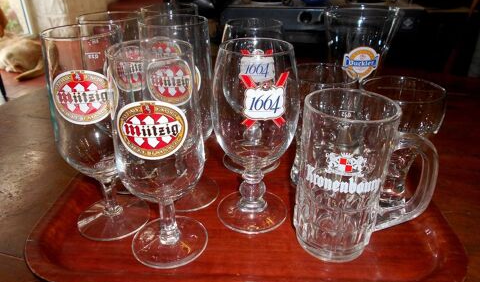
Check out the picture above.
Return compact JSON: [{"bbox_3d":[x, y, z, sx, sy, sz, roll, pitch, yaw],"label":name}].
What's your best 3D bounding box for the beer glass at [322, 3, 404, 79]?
[{"bbox_3d":[0.130,-0.064,0.422,0.079,0.168,0.079,9,28,16],"label":"beer glass"}]

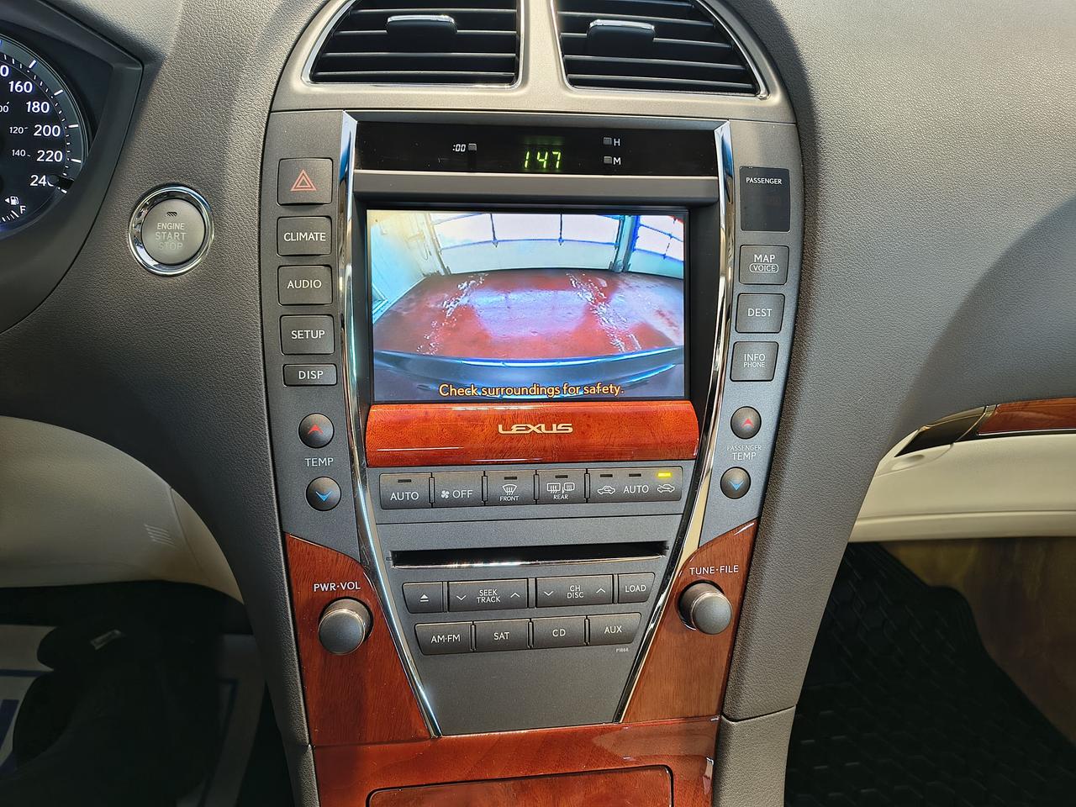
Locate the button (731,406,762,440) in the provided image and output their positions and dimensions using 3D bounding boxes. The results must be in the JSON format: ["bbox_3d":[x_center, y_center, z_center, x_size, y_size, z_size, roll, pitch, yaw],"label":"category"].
[{"bbox_3d":[0.101,0.009,0.361,0.016,0.016,0.007,-1,15,-6],"label":"button"}]

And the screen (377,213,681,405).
[{"bbox_3d":[-0.004,-0.047,0.365,0.156,0.093,0.012,-1,2,-6],"label":"screen"}]

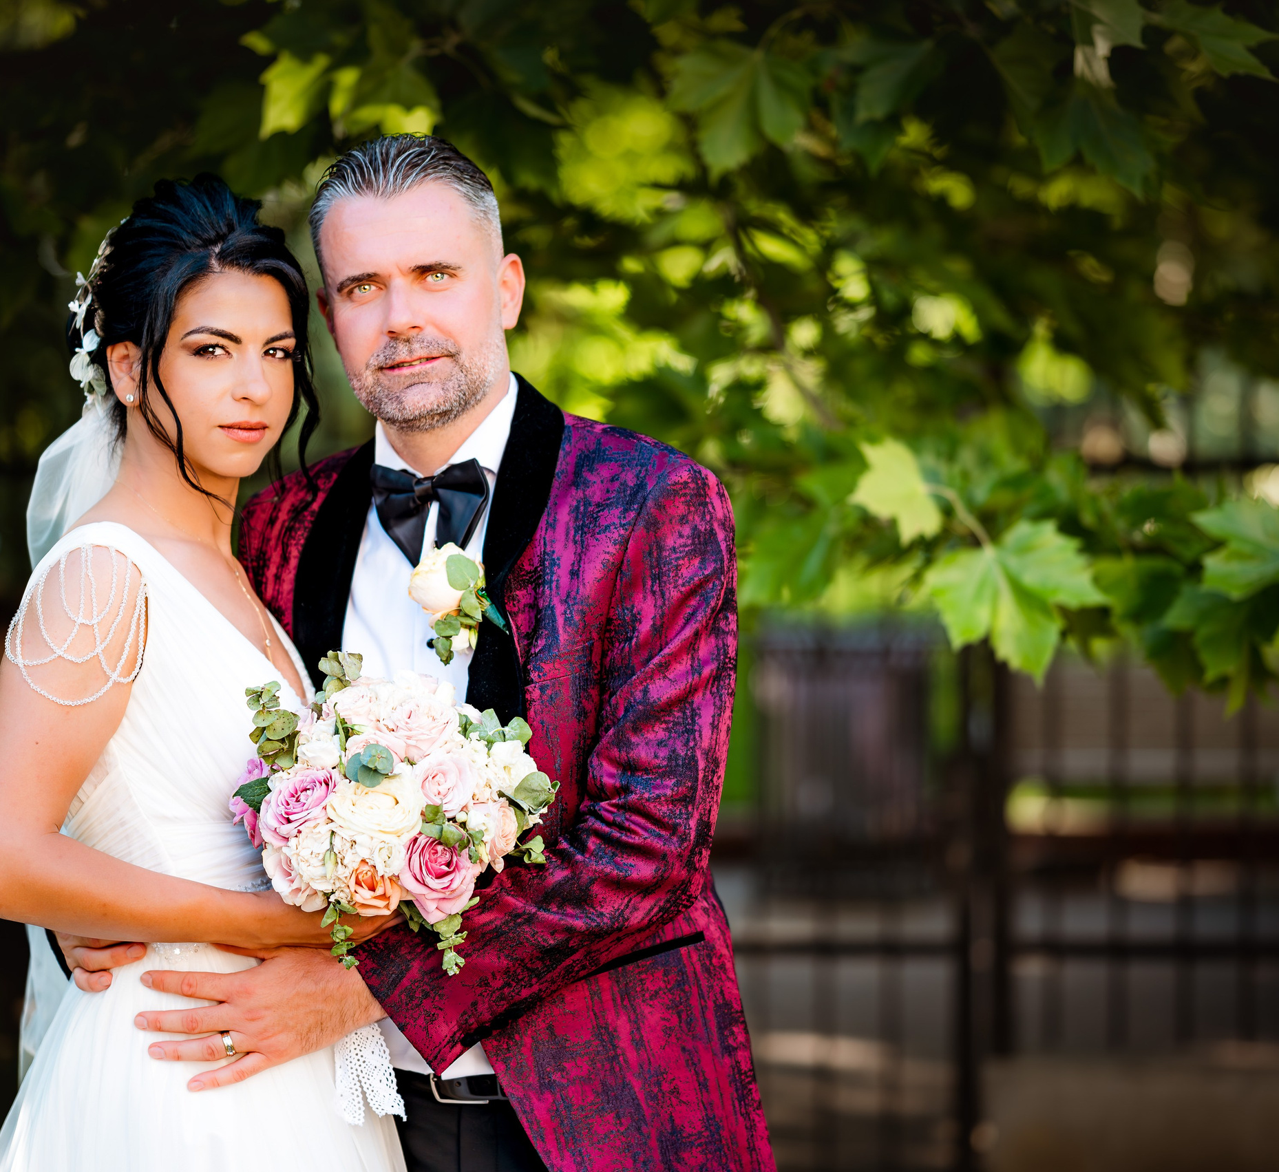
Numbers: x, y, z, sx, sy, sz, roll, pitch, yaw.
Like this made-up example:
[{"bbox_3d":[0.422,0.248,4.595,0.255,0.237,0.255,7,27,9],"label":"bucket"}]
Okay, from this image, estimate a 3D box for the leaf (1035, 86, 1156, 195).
[{"bbox_3d":[0.455,-0.445,4.150,0.119,0.100,0.060,0,-20,0],"label":"leaf"}]

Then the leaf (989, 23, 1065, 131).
[{"bbox_3d":[0.400,-0.529,4.300,0.080,0.103,0.060,0,-20,10],"label":"leaf"}]

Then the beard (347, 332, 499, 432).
[{"bbox_3d":[-0.179,-0.169,3.455,0.120,0.080,0.090,-8,0,9],"label":"beard"}]

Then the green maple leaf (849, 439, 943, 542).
[{"bbox_3d":[0.267,-0.099,4.330,0.091,0.100,0.055,0,-20,15],"label":"green maple leaf"}]

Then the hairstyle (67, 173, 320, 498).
[{"bbox_3d":[-0.374,-0.210,3.480,0.185,0.262,0.225,2,0,-30],"label":"hairstyle"}]

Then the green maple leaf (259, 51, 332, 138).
[{"bbox_3d":[-0.352,-0.502,4.250,0.082,0.085,0.055,0,-20,0],"label":"green maple leaf"}]

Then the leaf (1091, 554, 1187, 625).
[{"bbox_3d":[0.533,-0.001,4.420,0.121,0.088,0.065,0,-25,0],"label":"leaf"}]

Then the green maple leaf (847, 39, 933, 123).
[{"bbox_3d":[0.265,-0.534,4.400,0.101,0.088,0.060,0,-25,0],"label":"green maple leaf"}]

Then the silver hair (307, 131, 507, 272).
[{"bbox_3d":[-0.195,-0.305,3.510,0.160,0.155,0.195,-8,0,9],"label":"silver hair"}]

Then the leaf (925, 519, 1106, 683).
[{"bbox_3d":[0.376,0.014,4.170,0.182,0.158,0.070,0,-30,0],"label":"leaf"}]

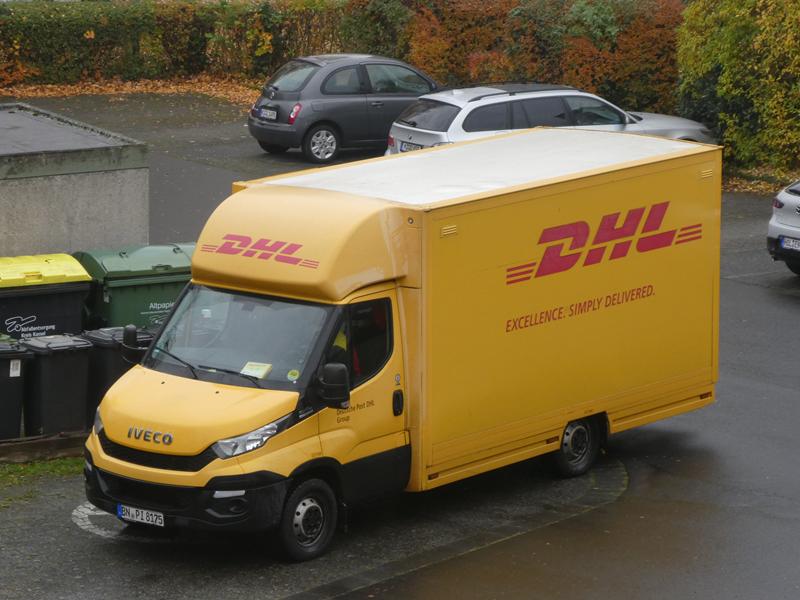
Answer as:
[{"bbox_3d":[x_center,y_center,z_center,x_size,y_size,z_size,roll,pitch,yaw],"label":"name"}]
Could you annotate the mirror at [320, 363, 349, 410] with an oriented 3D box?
[{"bbox_3d":[-0.534,0.712,28.894,0.230,0.380,0.150,6,12,27],"label":"mirror"}]

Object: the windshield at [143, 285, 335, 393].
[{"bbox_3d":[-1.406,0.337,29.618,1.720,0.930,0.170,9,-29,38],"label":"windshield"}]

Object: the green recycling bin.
[{"bbox_3d":[-2.563,0.202,35.816,1.330,1.430,1.080,-5,12,-25],"label":"green recycling bin"}]

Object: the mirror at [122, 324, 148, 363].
[{"bbox_3d":[-2.343,0.421,30.349,0.150,0.380,0.230,-9,14,-38],"label":"mirror"}]

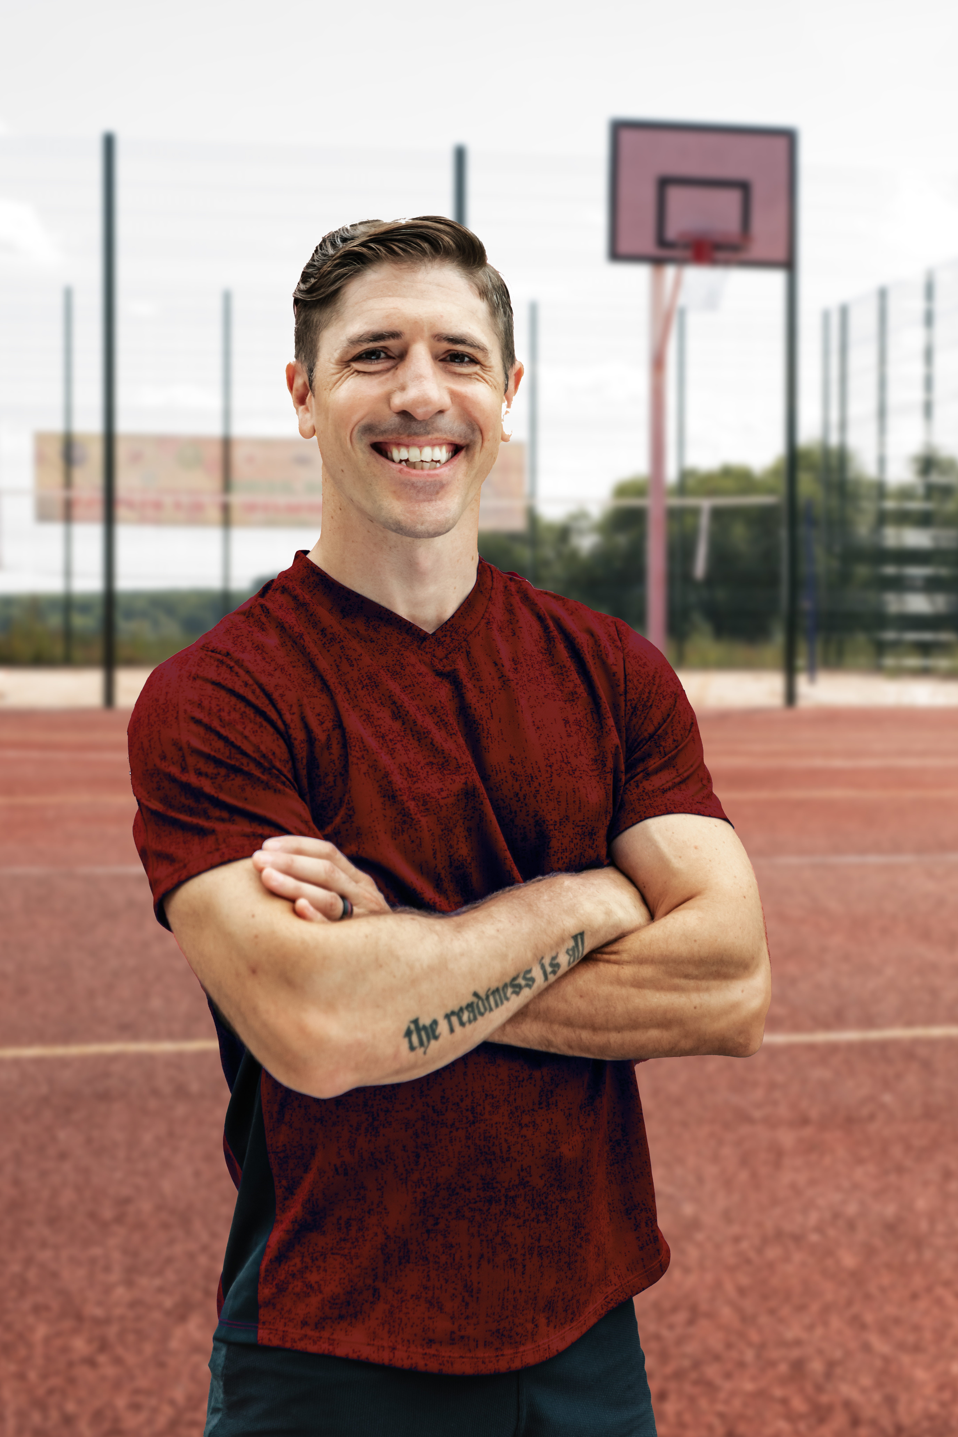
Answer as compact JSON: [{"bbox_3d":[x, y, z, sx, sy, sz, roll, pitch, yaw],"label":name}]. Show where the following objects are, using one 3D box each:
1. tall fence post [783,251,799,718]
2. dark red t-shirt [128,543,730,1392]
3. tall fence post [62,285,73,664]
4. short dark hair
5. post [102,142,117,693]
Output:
[{"bbox_3d":[2.324,-2.144,20.800,0.085,4.100,0.085,0,3,-10],"label":"tall fence post"},{"bbox_3d":[-0.041,0.194,2.220,0.490,0.645,0.290,-1,3,-20],"label":"dark red t-shirt"},{"bbox_3d":[-4.443,-2.633,30.200,0.085,4.100,0.085,0,3,-10],"label":"tall fence post"},{"bbox_3d":[-0.059,-0.317,2.200,0.175,0.165,0.200,0,3,-10],"label":"short dark hair"},{"bbox_3d":[-2.632,-2.123,19.900,0.085,4.100,0.085,0,3,-10],"label":"post"}]

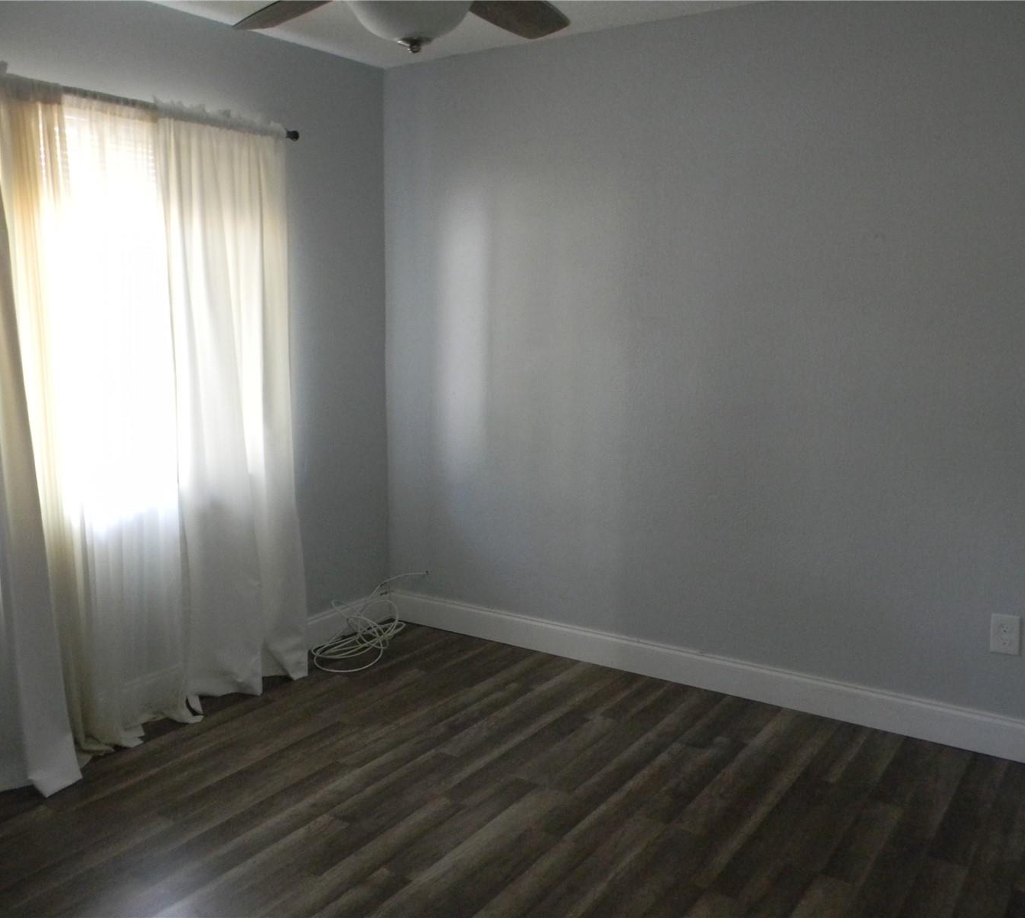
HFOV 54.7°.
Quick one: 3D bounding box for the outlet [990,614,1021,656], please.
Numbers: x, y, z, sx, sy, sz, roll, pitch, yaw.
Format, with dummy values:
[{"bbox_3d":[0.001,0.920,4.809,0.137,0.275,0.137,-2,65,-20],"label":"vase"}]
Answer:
[{"bbox_3d":[1.551,0.555,3.115,0.080,0.124,0.010,6,11,33],"label":"outlet"}]

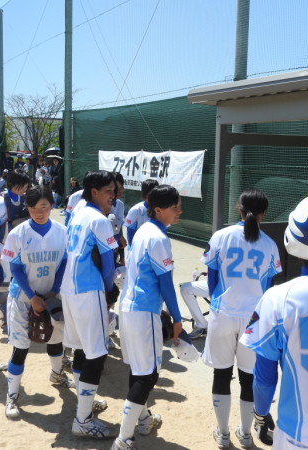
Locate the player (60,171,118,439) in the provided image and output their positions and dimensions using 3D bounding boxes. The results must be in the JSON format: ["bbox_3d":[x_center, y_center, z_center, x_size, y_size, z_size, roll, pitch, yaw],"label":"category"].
[{"bbox_3d":[-0.406,0.485,3.779,0.450,1.683,0.470,-5,9,-40],"label":"player"}]

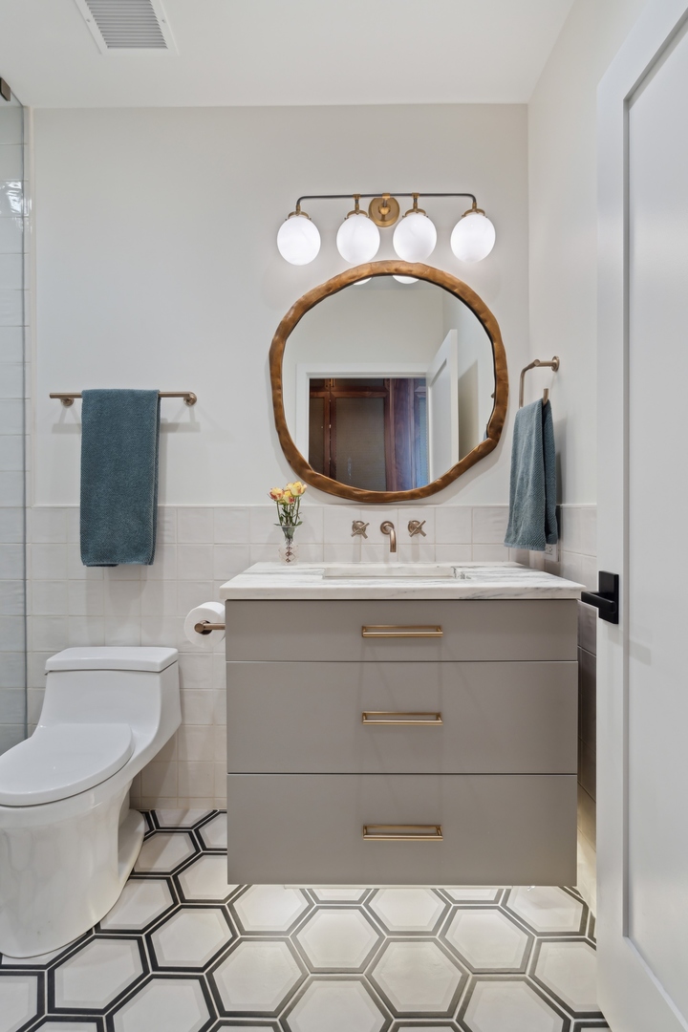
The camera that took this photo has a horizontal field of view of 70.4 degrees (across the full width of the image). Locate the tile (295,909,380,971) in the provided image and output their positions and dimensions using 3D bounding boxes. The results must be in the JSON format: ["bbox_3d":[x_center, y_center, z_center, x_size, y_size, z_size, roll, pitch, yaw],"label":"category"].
[{"bbox_3d":[-0.014,1.113,1.283,0.250,0.010,0.212,0,1,0],"label":"tile"}]

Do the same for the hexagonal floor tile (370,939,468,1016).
[{"bbox_3d":[0.179,1.115,1.179,0.250,0.010,0.212,0,1,0],"label":"hexagonal floor tile"}]

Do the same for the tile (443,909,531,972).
[{"bbox_3d":[0.355,1.054,1.211,0.218,0.010,0.184,0,1,0],"label":"tile"}]

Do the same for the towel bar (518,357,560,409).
[{"bbox_3d":[0.614,-0.404,1.527,0.070,0.160,0.215,0,1,0],"label":"towel bar"}]

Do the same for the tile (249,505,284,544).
[{"bbox_3d":[-0.280,0.035,1.798,0.132,0.132,0.010,0,1,0],"label":"tile"}]

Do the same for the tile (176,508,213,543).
[{"bbox_3d":[-0.517,0.033,1.700,0.126,0.125,0.010,0,1,1],"label":"tile"}]

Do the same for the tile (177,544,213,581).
[{"bbox_3d":[-0.547,0.170,1.802,0.132,0.132,0.010,0,1,0],"label":"tile"}]

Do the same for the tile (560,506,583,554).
[{"bbox_3d":[0.680,0.043,1.450,0.010,0.132,0.132,0,1,0],"label":"tile"}]

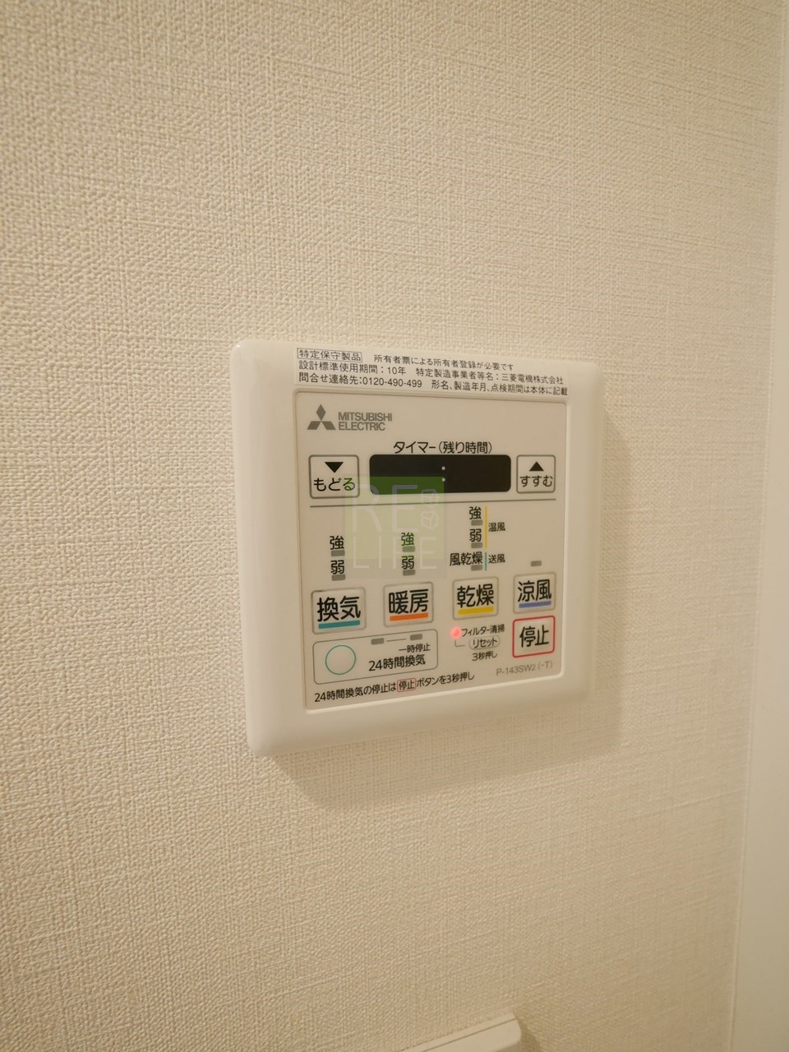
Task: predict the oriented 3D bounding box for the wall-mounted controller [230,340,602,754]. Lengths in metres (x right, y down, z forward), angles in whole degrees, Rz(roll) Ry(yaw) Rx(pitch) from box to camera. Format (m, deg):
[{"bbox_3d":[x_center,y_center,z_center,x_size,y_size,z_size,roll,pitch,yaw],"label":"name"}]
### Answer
[{"bbox_3d":[0.013,0.006,0.135,0.117,0.120,0.015,-2,5,-14],"label":"wall-mounted controller"}]

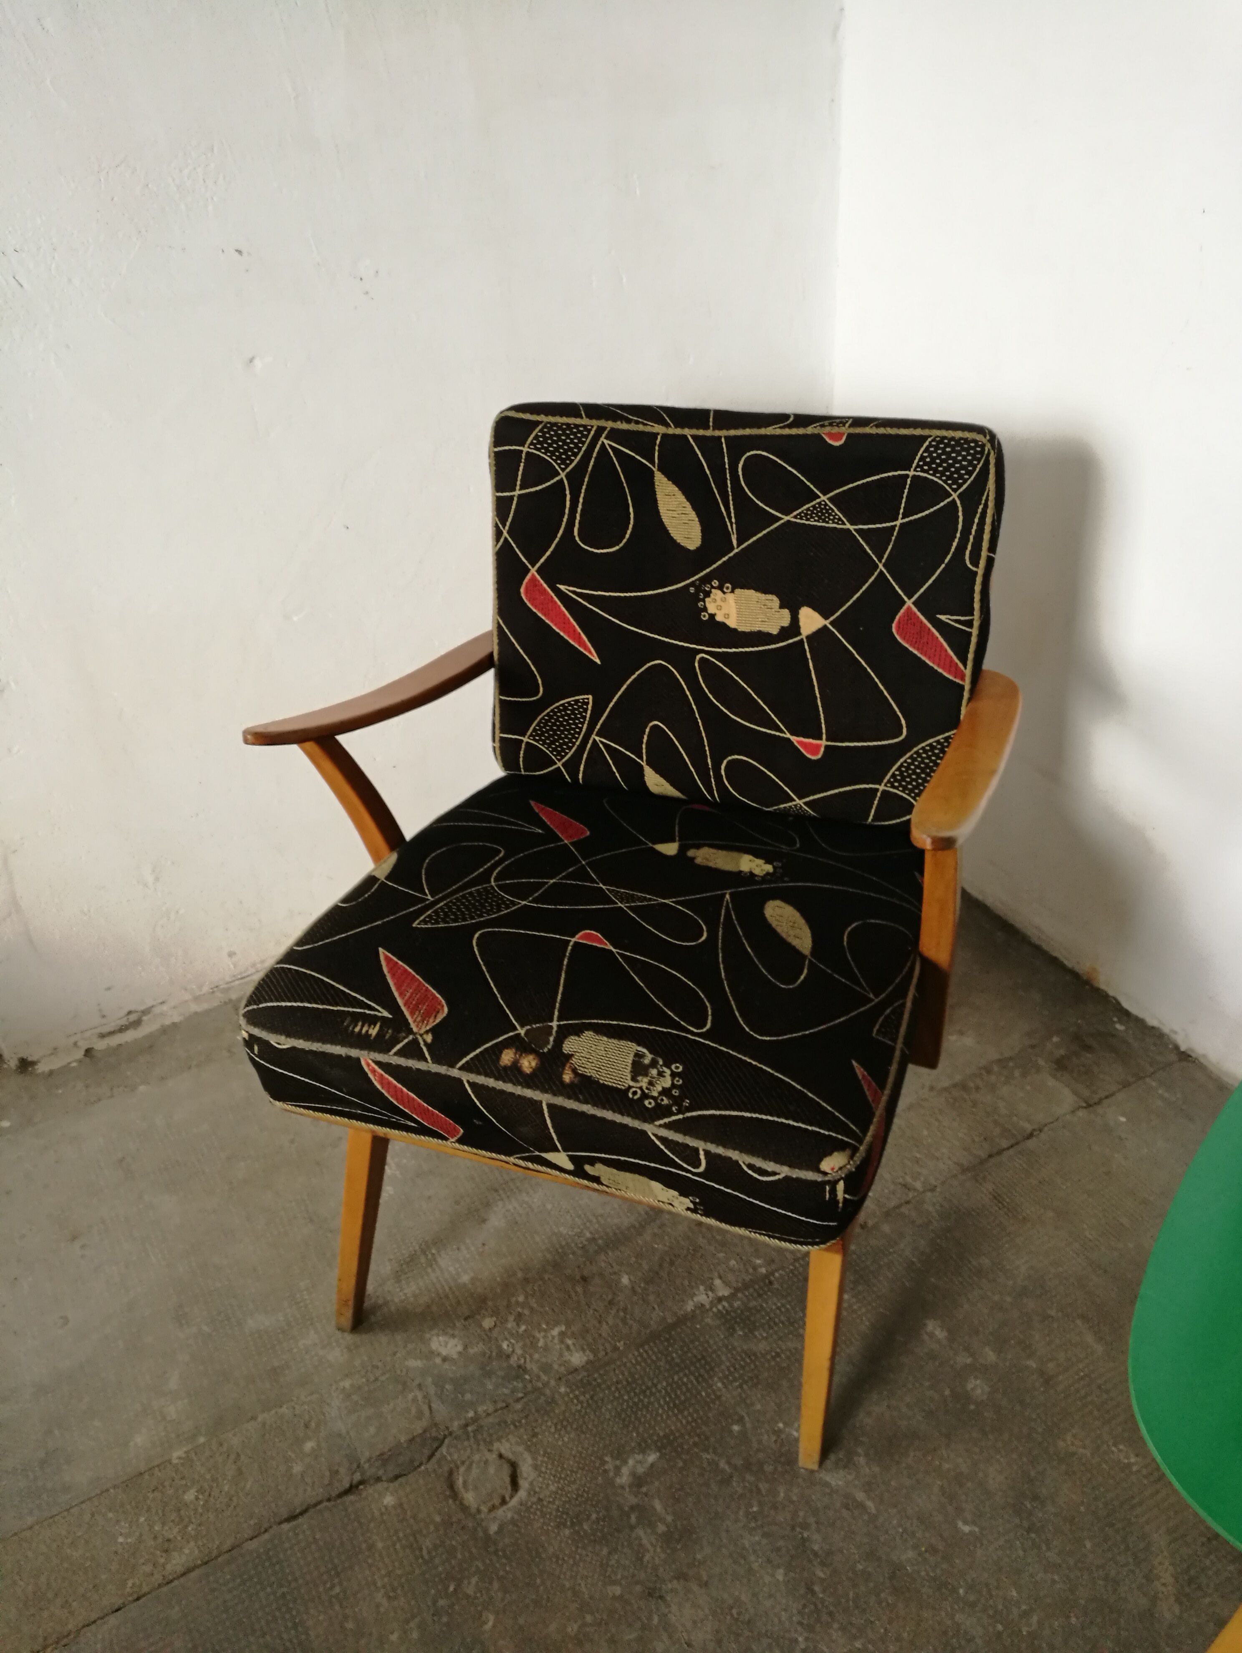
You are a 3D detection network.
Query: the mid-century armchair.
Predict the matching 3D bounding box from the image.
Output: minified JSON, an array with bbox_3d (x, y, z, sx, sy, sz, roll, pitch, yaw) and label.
[{"bbox_3d":[0.043,0.046,1.339,0.664,0.769,0.760,8,36,18],"label":"mid-century armchair"}]

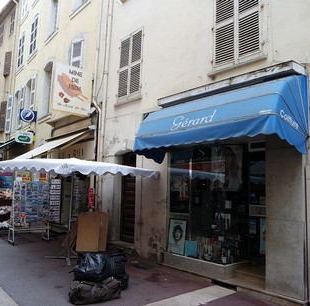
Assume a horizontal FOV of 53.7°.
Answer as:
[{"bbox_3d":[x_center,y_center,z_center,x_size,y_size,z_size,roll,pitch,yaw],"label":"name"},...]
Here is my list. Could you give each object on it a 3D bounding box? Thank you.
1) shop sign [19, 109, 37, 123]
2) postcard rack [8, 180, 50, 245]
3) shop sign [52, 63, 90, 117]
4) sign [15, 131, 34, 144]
[{"bbox_3d":[-6.031,-1.770,14.634,0.774,0.509,0.122,7,-8,-38],"label":"shop sign"},{"bbox_3d":[-3.644,1.744,9.103,1.059,1.761,0.468,9,-9,-44],"label":"postcard rack"},{"bbox_3d":[-2.706,-2.058,10.027,1.263,1.446,0.173,7,-8,-38],"label":"shop sign"},{"bbox_3d":[-6.162,-0.721,14.432,0.774,0.499,0.143,7,-8,-38],"label":"sign"}]

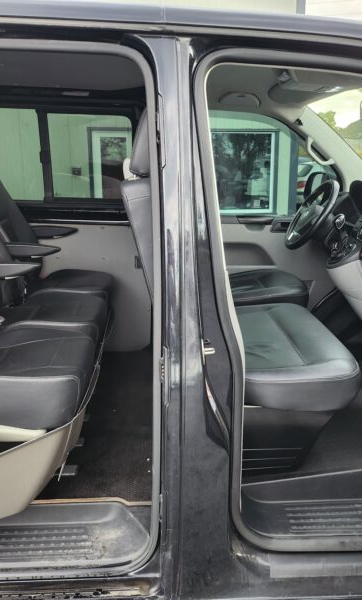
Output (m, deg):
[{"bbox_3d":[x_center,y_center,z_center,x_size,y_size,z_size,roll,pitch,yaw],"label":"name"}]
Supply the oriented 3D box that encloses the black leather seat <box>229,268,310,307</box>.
[{"bbox_3d":[0.212,-0.343,2.593,0.690,0.970,0.520,-1,15,-3],"label":"black leather seat"}]

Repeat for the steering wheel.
[{"bbox_3d":[0.617,-0.401,2.630,0.110,0.385,0.385,33,11,-11],"label":"steering wheel"}]

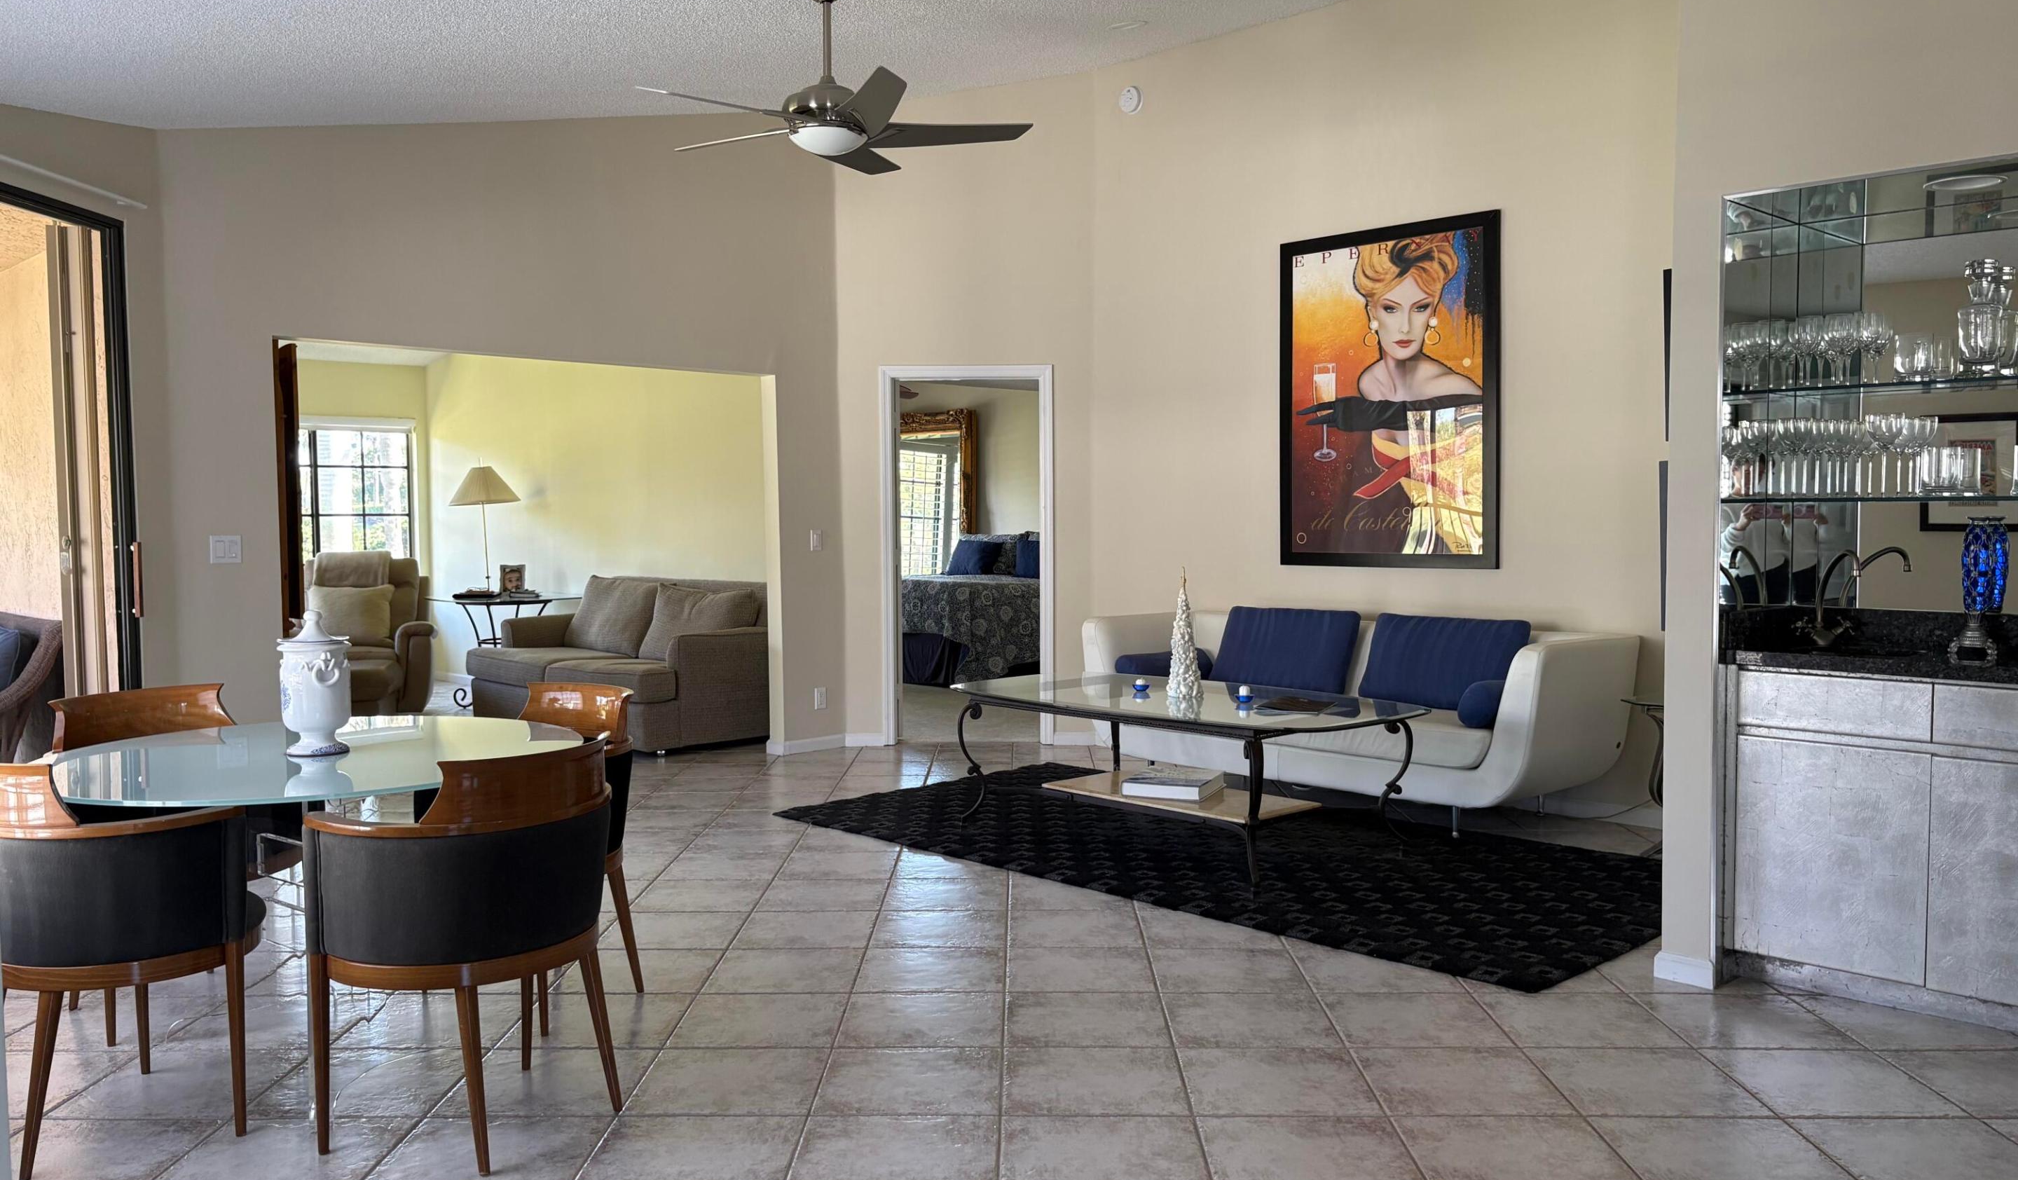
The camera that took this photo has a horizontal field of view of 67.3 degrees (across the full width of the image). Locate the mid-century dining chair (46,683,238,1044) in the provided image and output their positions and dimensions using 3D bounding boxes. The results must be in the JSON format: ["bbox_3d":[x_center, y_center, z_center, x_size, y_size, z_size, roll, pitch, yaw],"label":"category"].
[{"bbox_3d":[-2.200,0.688,4.029,0.525,0.820,0.600,1,3,29],"label":"mid-century dining chair"}]

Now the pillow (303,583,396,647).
[{"bbox_3d":[-4.422,0.168,10.170,0.550,0.400,0.150,0,-12,-5],"label":"pillow"}]

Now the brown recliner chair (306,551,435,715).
[{"bbox_3d":[-4.329,0.271,10.186,0.950,1.030,0.970,-1,3,-19],"label":"brown recliner chair"}]

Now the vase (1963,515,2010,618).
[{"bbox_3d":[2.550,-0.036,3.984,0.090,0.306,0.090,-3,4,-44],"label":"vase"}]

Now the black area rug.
[{"bbox_3d":[0.836,0.994,5.966,1.810,0.012,3.525,-3,4,-44],"label":"black area rug"}]

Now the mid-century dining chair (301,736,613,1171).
[{"bbox_3d":[-1.133,0.721,3.202,0.510,0.815,0.575,1,3,29],"label":"mid-century dining chair"}]

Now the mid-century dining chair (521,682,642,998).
[{"bbox_3d":[-1.276,0.681,4.001,0.575,0.815,0.510,2,4,38],"label":"mid-century dining chair"}]

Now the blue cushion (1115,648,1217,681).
[{"bbox_3d":[0.763,0.406,7.480,0.540,0.190,0.190,-3,4,-44],"label":"blue cushion"}]

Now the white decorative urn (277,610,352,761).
[{"bbox_3d":[-1.564,0.210,3.430,0.158,0.329,0.165,-3,4,-45],"label":"white decorative urn"}]

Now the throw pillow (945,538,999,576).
[{"bbox_3d":[-0.307,-0.267,12.853,0.470,0.350,0.150,3,-22,45],"label":"throw pillow"}]

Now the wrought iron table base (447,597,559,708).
[{"bbox_3d":[-3.334,0.448,10.033,0.690,0.720,0.690,-1,3,-18],"label":"wrought iron table base"}]

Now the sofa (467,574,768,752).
[{"bbox_3d":[-2.297,0.388,8.950,1.900,0.910,0.950,3,4,44],"label":"sofa"}]

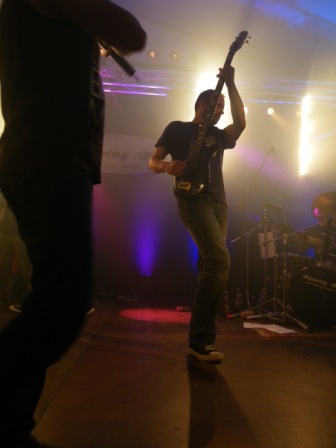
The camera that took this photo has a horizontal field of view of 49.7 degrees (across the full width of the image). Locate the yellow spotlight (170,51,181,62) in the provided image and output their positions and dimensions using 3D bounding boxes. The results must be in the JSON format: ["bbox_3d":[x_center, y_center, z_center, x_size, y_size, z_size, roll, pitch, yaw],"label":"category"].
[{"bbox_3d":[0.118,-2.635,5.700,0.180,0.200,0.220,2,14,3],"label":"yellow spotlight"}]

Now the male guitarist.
[{"bbox_3d":[0.190,-0.080,2.350,0.600,1.880,0.550,5,-5,-36],"label":"male guitarist"}]

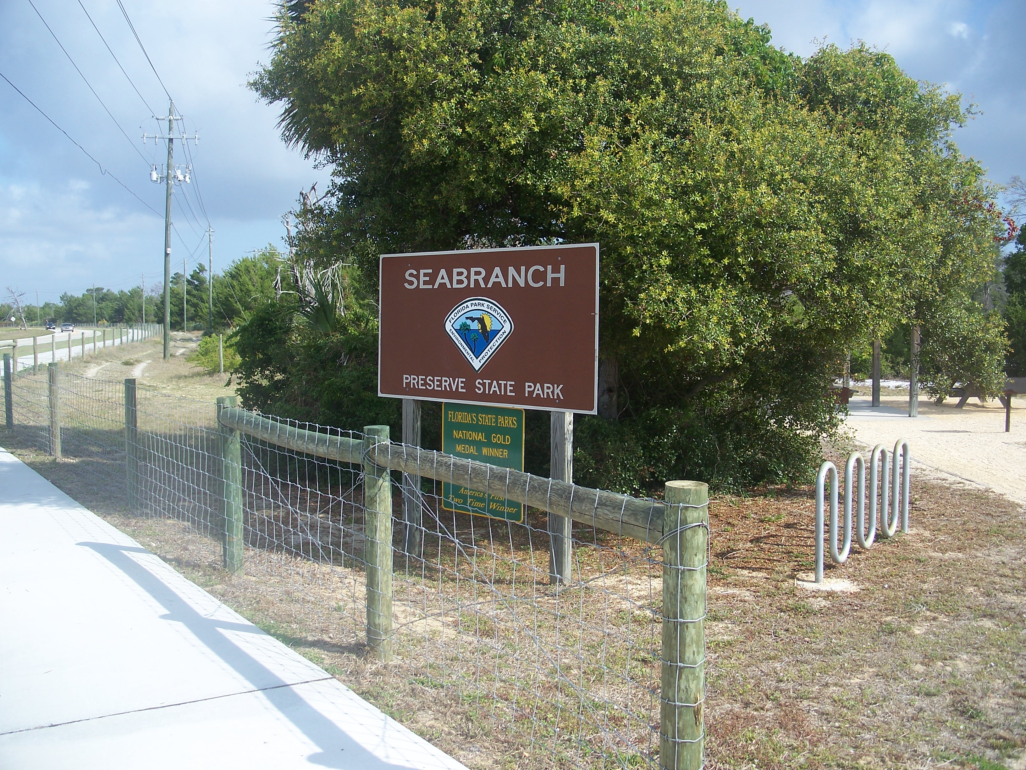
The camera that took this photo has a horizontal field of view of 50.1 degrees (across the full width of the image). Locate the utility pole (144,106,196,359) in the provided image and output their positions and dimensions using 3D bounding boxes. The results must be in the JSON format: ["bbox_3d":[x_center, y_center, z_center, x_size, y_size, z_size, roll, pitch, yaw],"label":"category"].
[{"bbox_3d":[-15.370,-6.964,48.986,2.450,11.500,0.800,1,3,-9],"label":"utility pole"}]

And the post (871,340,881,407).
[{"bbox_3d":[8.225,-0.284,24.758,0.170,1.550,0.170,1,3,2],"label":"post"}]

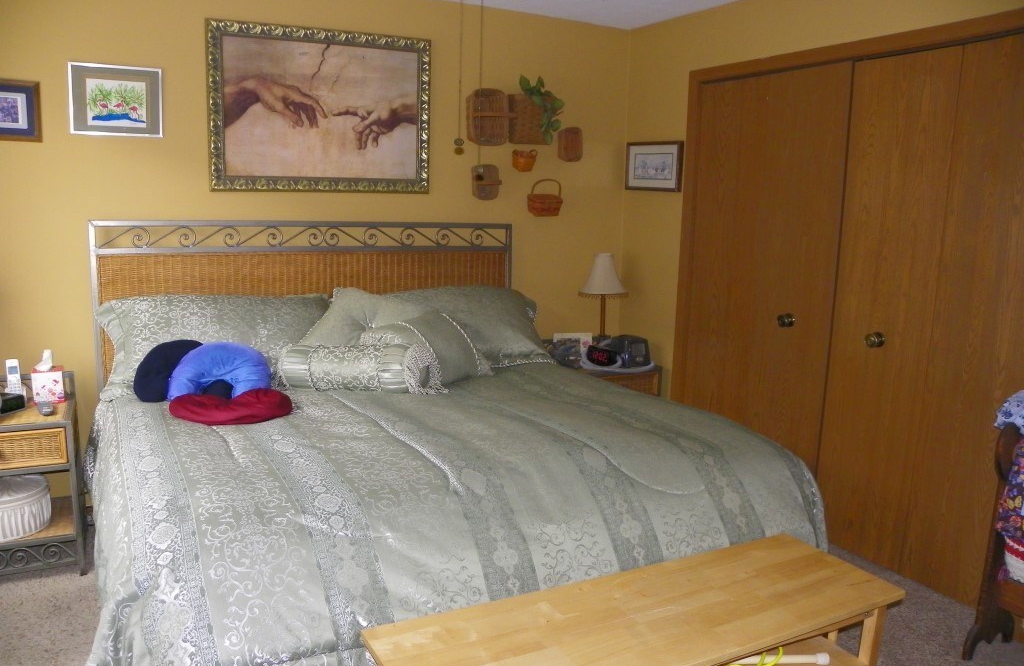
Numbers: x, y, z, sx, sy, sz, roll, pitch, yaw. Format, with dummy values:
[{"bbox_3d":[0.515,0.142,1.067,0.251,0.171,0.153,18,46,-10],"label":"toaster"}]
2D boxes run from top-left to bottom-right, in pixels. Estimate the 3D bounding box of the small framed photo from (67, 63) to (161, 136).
[{"bbox_3d":[-1.609,-0.944,3.139,0.340,0.275,0.020,-5,12,-30],"label":"small framed photo"}]

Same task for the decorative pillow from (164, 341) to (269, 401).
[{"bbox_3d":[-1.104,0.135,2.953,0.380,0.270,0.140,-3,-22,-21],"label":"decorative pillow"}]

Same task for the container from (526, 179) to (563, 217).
[{"bbox_3d":[0.181,-0.719,4.103,0.165,0.200,0.110,-4,11,-29],"label":"container"}]

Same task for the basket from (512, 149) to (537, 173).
[{"bbox_3d":[0.066,-0.914,4.079,0.125,0.110,0.090,-5,12,-30],"label":"basket"}]

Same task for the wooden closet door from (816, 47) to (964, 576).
[{"bbox_3d":[1.504,-0.065,3.127,0.040,2.045,0.450,-5,12,-30],"label":"wooden closet door"}]

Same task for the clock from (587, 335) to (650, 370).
[{"bbox_3d":[0.562,0.096,4.138,0.300,0.150,0.200,0,10,-5],"label":"clock"}]

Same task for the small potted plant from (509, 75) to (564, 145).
[{"bbox_3d":[0.137,-1.164,4.038,0.290,0.325,0.160,-5,12,-30],"label":"small potted plant"}]

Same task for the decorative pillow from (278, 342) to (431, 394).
[{"bbox_3d":[-0.606,0.147,3.095,0.560,0.195,0.195,2,10,5],"label":"decorative pillow"}]

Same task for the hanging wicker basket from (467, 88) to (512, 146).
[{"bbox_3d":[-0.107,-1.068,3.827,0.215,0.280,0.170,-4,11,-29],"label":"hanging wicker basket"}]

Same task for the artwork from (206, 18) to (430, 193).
[{"bbox_3d":[-0.838,-1.000,3.498,1.020,0.710,0.045,-4,11,-29],"label":"artwork"}]

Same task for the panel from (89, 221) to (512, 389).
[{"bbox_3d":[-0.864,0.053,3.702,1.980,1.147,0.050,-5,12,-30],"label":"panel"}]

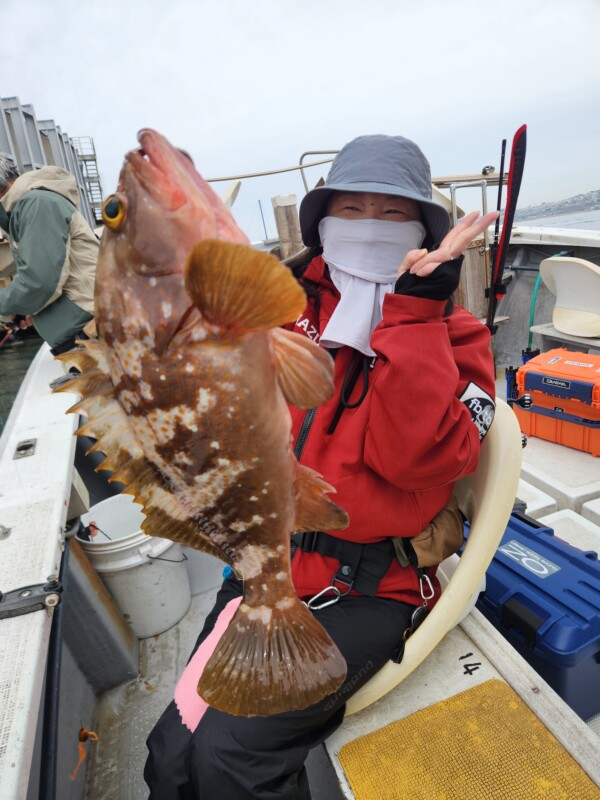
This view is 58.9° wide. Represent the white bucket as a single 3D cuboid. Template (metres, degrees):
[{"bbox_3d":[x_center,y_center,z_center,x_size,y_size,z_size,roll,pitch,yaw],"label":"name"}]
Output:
[{"bbox_3d":[-0.524,0.534,1.730,0.305,0.370,0.305,-8,16,0],"label":"white bucket"}]

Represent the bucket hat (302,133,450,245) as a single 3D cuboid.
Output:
[{"bbox_3d":[0.123,-0.345,0.880,0.255,0.175,0.285,-7,8,10],"label":"bucket hat"}]

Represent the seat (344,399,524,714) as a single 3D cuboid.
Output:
[{"bbox_3d":[0.140,0.236,1.020,0.480,0.430,0.470,-20,20,-35],"label":"seat"}]

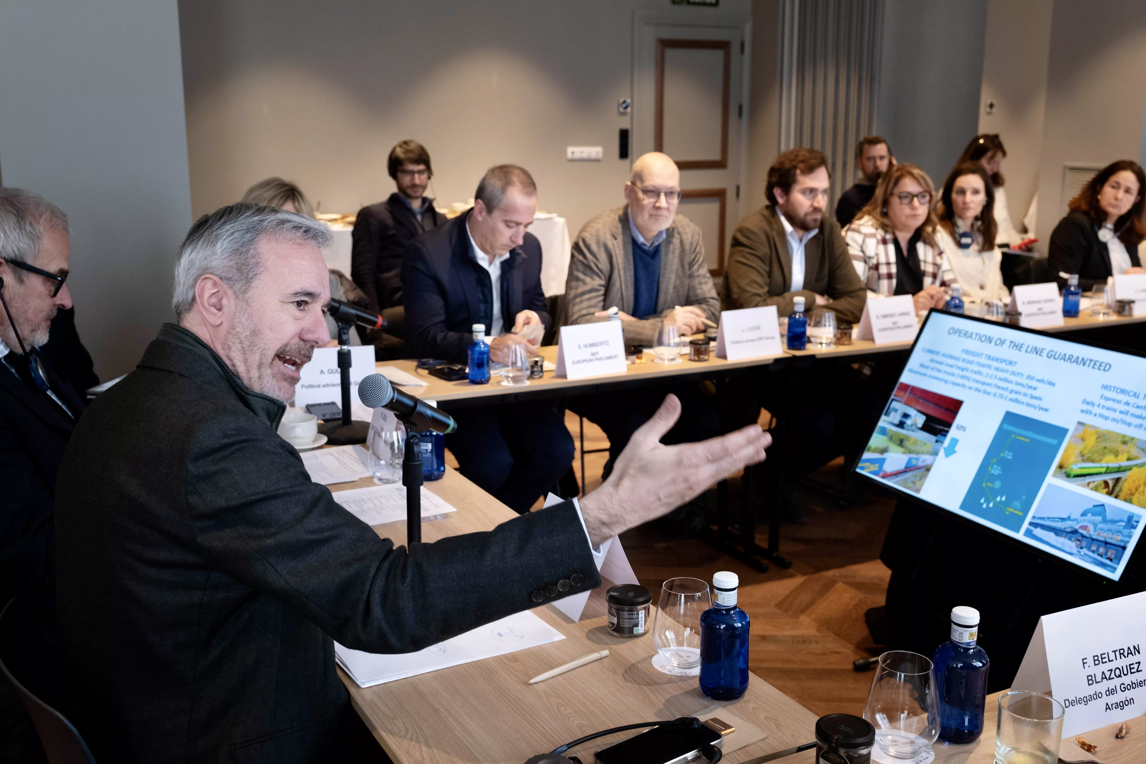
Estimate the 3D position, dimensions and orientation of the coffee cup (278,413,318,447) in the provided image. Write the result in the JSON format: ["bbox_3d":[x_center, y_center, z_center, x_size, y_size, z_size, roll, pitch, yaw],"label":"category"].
[{"bbox_3d":[-0.618,0.112,2.641,0.090,0.058,0.112,0,13,0],"label":"coffee cup"}]

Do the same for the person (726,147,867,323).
[{"bbox_3d":[0.773,-0.153,4.250,0.580,1.355,0.720,-7,15,-26],"label":"person"}]

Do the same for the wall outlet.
[{"bbox_3d":[0.078,-1.473,7.600,0.250,0.084,0.015,-7,15,-27],"label":"wall outlet"}]

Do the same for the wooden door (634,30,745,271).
[{"bbox_3d":[0.889,-1.613,8.930,0.927,2.087,0.060,-7,15,-28],"label":"wooden door"}]

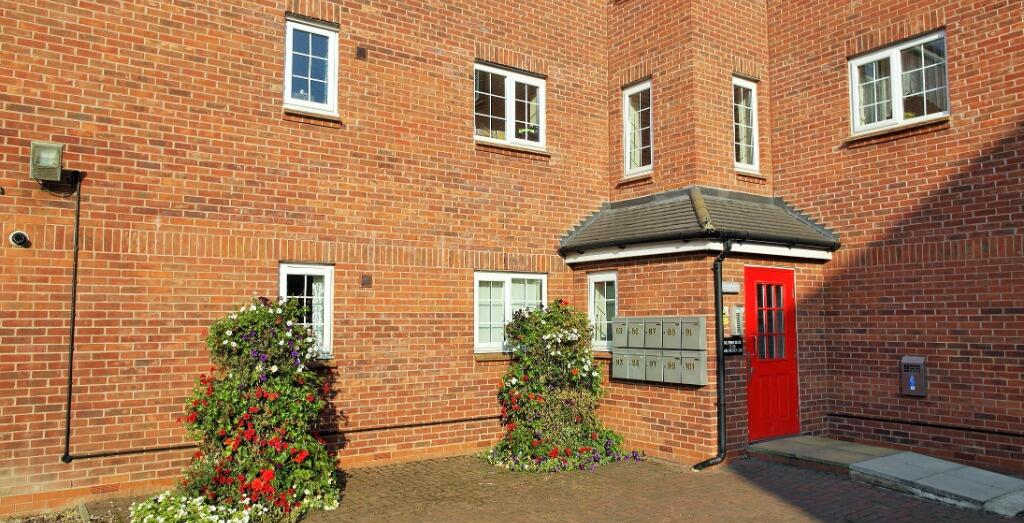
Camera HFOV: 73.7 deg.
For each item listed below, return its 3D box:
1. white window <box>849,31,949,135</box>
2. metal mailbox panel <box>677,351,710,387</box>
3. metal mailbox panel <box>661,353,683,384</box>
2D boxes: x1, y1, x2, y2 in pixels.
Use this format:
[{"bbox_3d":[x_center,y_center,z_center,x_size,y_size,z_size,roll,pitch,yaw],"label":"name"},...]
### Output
[{"bbox_3d":[4.666,-2.111,8.255,0.090,0.990,1.130,3,-6,-35],"label":"white window"},{"bbox_3d":[2.028,1.189,7.613,0.110,0.375,0.278,3,-6,-35],"label":"metal mailbox panel"},{"bbox_3d":[1.860,1.189,7.776,0.110,0.375,0.282,3,-6,-35],"label":"metal mailbox panel"}]

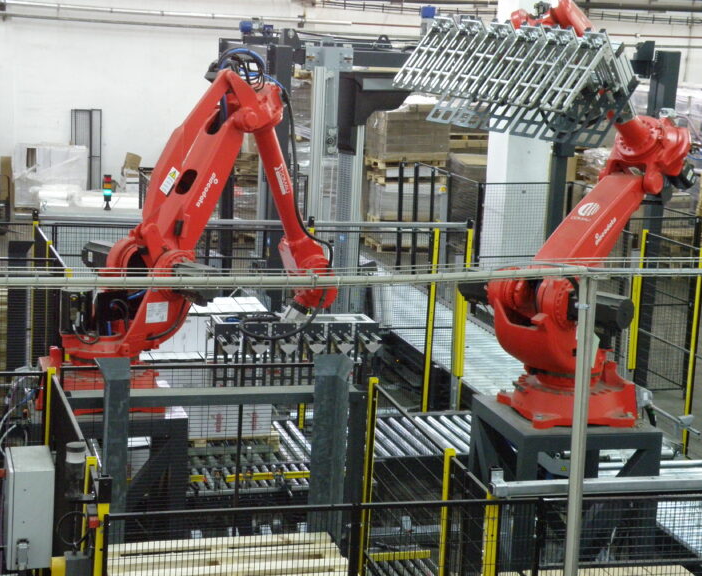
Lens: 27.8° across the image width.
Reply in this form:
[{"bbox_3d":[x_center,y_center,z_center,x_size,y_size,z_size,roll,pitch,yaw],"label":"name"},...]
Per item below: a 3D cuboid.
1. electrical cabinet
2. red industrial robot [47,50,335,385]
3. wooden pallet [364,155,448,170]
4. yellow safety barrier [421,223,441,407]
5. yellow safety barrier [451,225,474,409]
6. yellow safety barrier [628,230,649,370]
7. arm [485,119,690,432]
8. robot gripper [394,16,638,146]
[{"bbox_3d":[-1.490,1.001,6.530,0.205,0.450,0.370,0,10,-17],"label":"electrical cabinet"},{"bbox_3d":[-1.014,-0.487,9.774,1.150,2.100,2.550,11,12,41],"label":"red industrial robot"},{"bbox_3d":[1.026,-2.312,26.386,1.200,0.150,0.800,-1,10,-23],"label":"wooden pallet"},{"bbox_3d":[0.787,0.401,13.983,0.060,1.980,0.060,0,10,-17],"label":"yellow safety barrier"},{"bbox_3d":[1.139,0.361,14.350,0.080,1.980,0.080,0,10,-17],"label":"yellow safety barrier"},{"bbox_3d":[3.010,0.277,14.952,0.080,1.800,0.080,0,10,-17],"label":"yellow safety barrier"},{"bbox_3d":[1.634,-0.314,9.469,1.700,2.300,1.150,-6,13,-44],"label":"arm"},{"bbox_3d":[0.973,-1.225,8.520,1.307,0.543,0.462,16,-20,42],"label":"robot gripper"}]

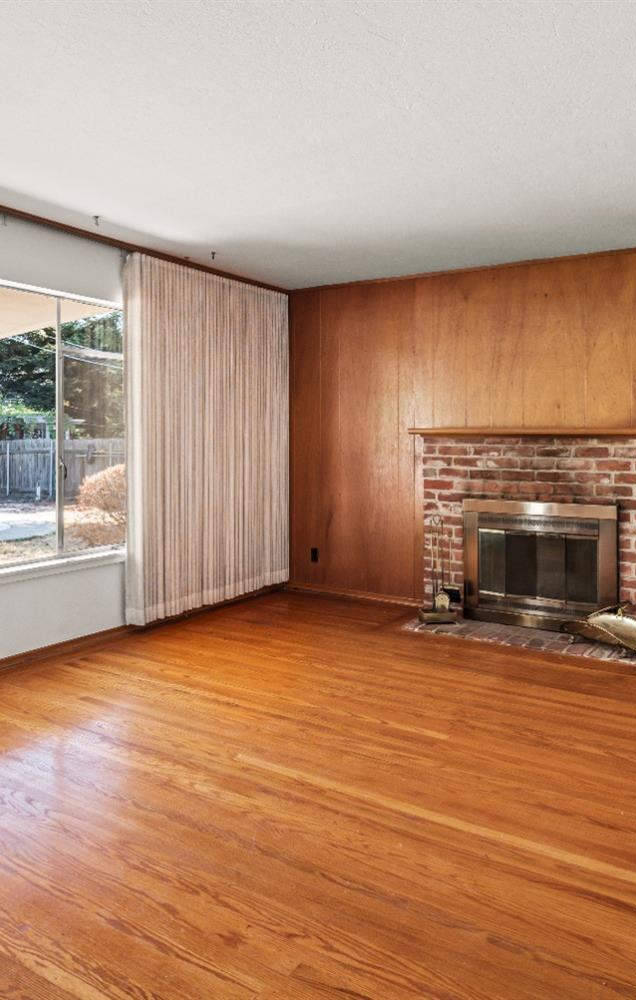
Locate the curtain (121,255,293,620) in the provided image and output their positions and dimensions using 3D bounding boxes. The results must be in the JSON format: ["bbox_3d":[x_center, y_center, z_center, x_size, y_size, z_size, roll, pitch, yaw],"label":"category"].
[{"bbox_3d":[-0.693,-0.432,4.997,0.140,2.290,1.640,2,4,33],"label":"curtain"}]

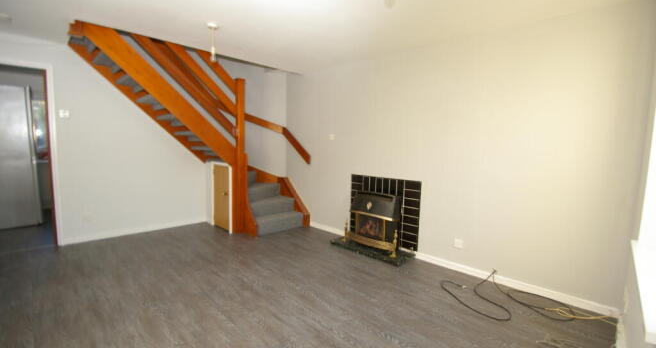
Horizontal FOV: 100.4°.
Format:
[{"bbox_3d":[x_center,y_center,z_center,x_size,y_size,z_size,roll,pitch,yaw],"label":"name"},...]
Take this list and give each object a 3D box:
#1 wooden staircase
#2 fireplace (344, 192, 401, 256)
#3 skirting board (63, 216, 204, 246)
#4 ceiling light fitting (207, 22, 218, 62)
[{"bbox_3d":[-1.618,-0.345,3.655,1.323,2.346,2.611,5,6,44],"label":"wooden staircase"},{"bbox_3d":[0.514,0.554,3.268,0.713,0.616,0.270,5,6,44],"label":"fireplace"},{"bbox_3d":[-2.525,0.768,3.773,0.018,0.076,1.633,5,6,44],"label":"skirting board"},{"bbox_3d":[-1.060,-1.210,2.519,0.090,0.352,0.090,5,6,44],"label":"ceiling light fitting"}]

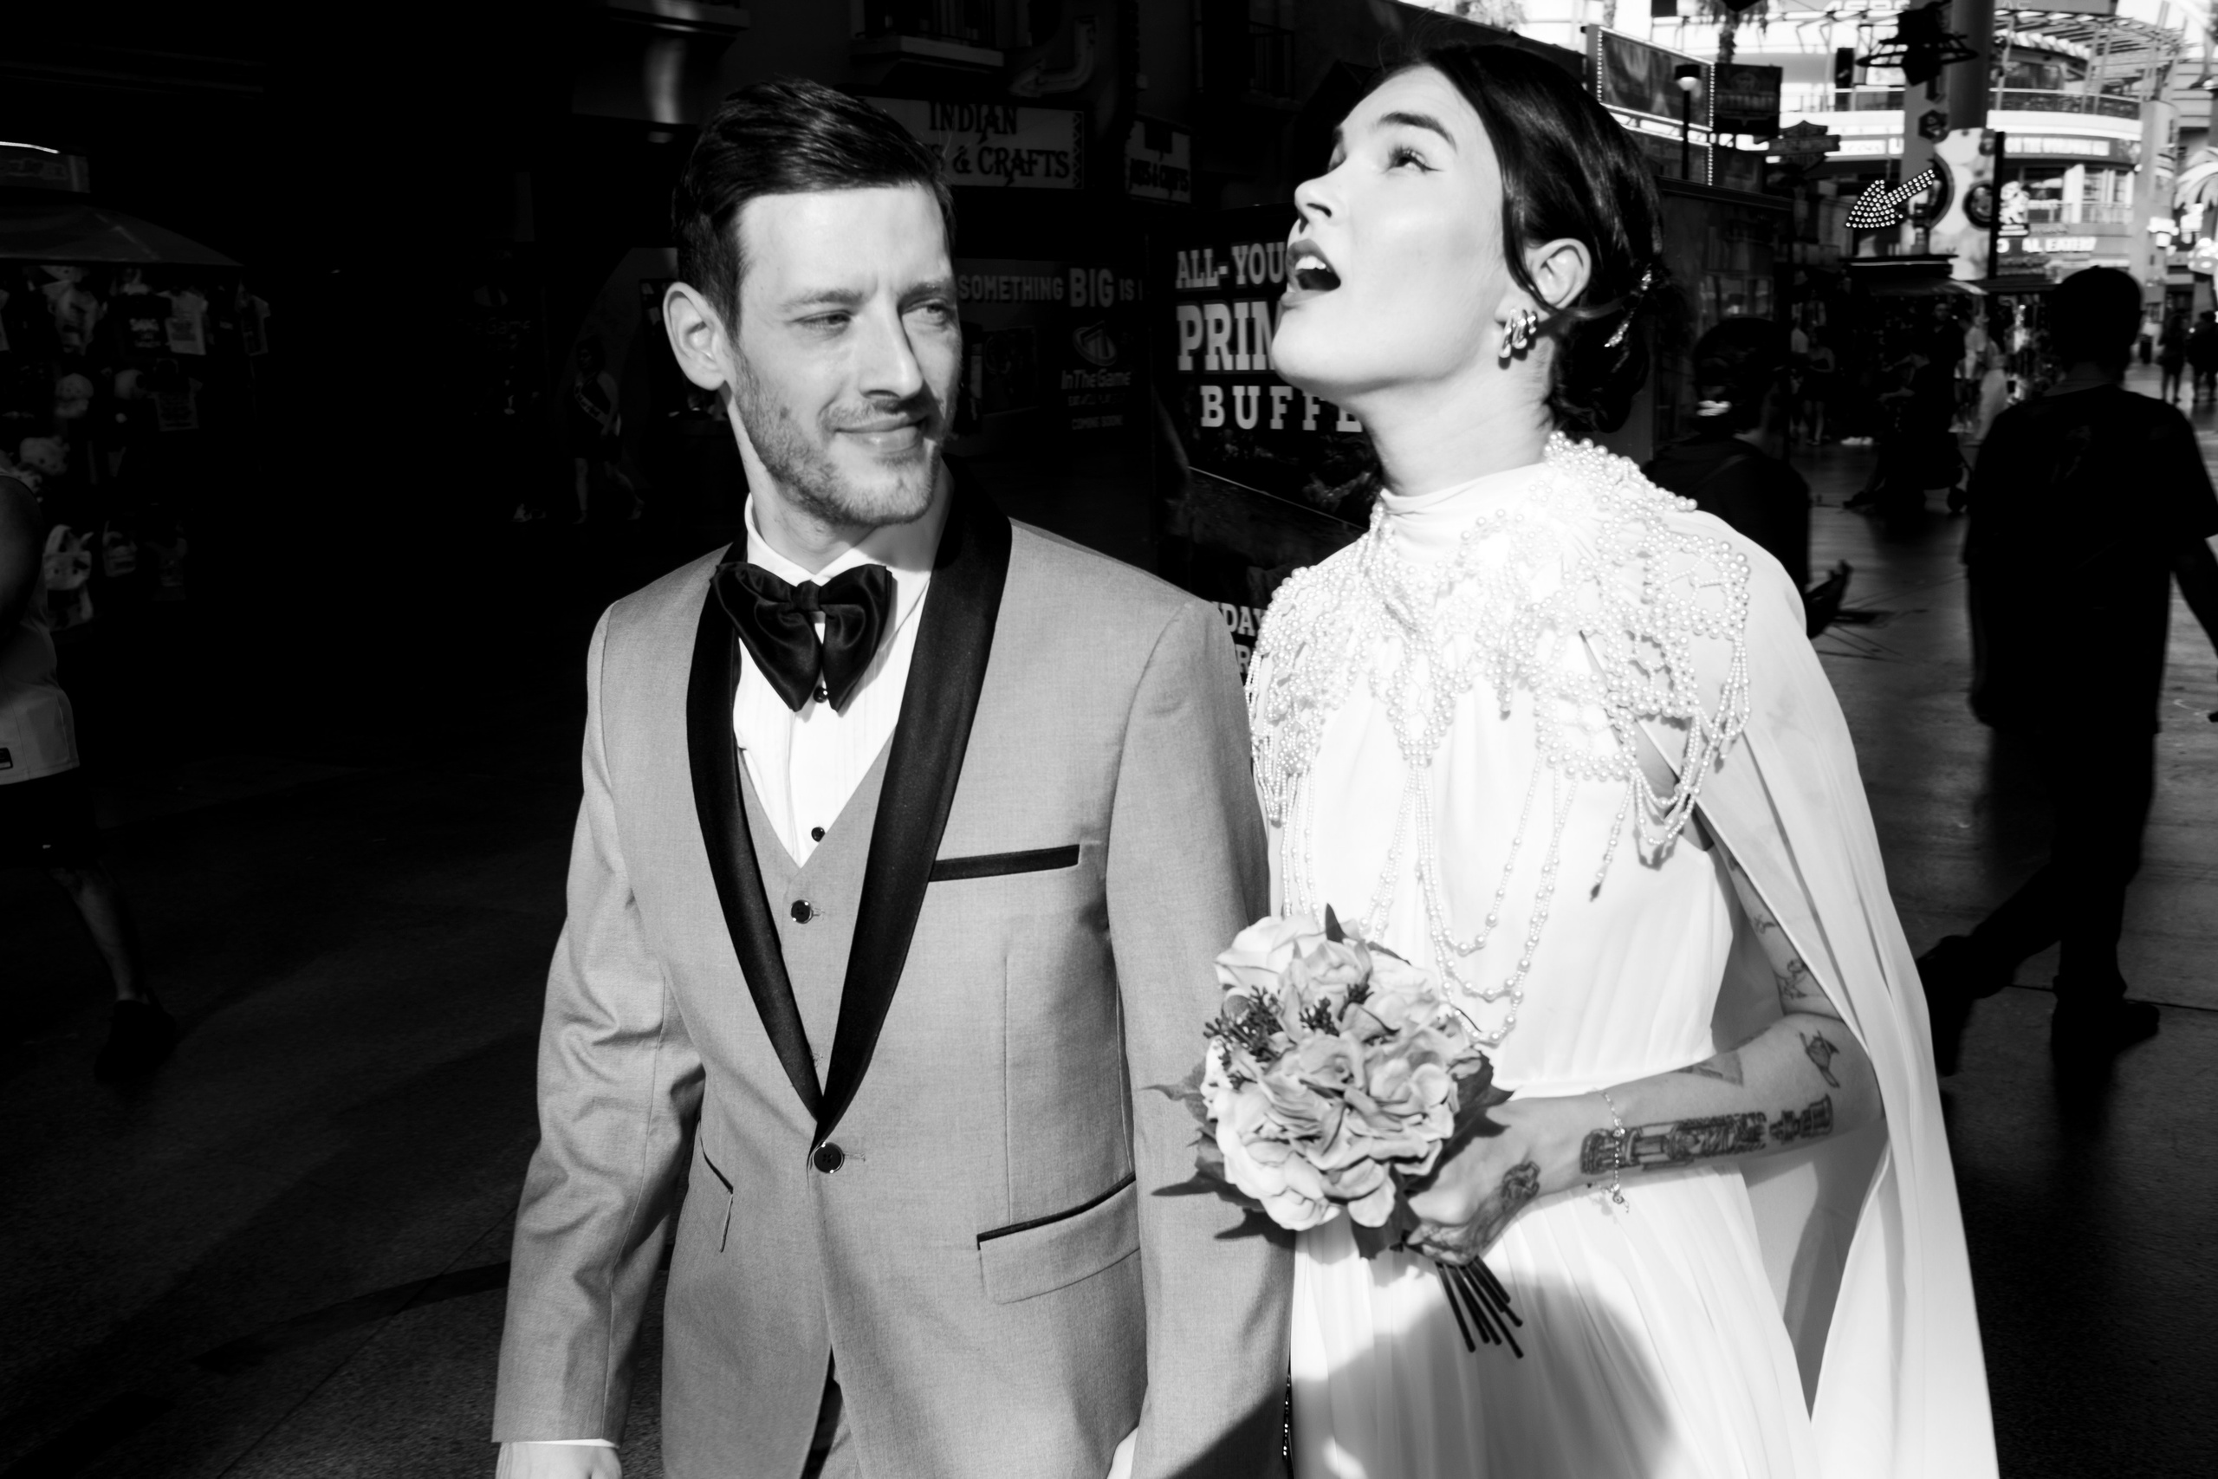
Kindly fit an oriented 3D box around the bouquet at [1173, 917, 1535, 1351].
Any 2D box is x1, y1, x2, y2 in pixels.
[{"bbox_3d":[0.155,0.253,1.380,0.210,0.290,0.200,-24,26,16],"label":"bouquet"}]

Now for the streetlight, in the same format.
[{"bbox_3d":[9.444,-8.076,35.365,0.380,5.730,0.380,-1,11,0],"label":"streetlight"}]

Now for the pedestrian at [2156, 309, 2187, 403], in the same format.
[{"bbox_3d":[19.623,-7.026,39.798,0.500,1.670,0.350,2,11,17],"label":"pedestrian"}]

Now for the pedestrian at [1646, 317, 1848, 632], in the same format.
[{"bbox_3d":[1.443,-0.159,5.041,0.500,1.660,0.500,-5,11,-20],"label":"pedestrian"}]

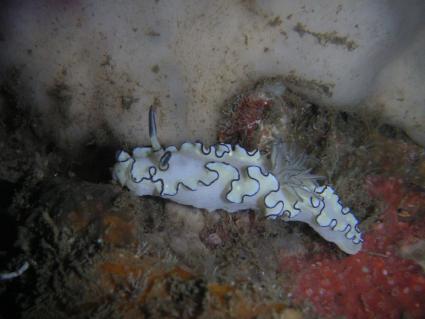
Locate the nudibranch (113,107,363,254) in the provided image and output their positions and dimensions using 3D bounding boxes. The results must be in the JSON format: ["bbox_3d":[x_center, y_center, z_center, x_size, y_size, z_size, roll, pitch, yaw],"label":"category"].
[{"bbox_3d":[0.008,0.005,0.110,0.060,0.014,0.015,19,44,0],"label":"nudibranch"}]

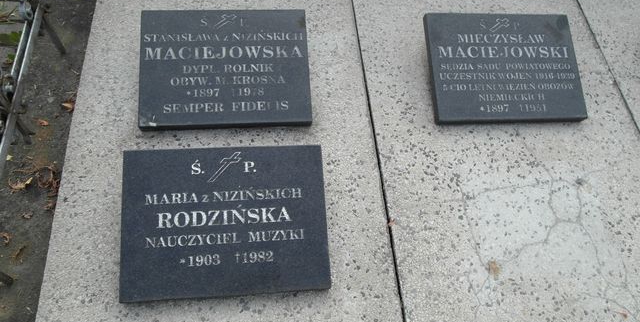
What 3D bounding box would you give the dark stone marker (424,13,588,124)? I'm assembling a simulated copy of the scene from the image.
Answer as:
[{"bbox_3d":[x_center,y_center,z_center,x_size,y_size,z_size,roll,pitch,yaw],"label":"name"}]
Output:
[{"bbox_3d":[0.500,-0.252,1.209,0.415,0.032,0.303,-2,77,-7],"label":"dark stone marker"}]

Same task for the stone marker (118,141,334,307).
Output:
[{"bbox_3d":[-0.196,0.122,0.939,0.415,0.032,0.303,-2,77,-7],"label":"stone marker"}]

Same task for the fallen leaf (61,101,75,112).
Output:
[{"bbox_3d":[-0.740,-0.159,1.301,0.041,0.015,0.024,19,61,5],"label":"fallen leaf"}]

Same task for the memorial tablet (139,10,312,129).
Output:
[{"bbox_3d":[-0.235,-0.235,1.127,0.415,0.032,0.303,-2,77,-7],"label":"memorial tablet"}]

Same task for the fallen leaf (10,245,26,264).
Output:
[{"bbox_3d":[-0.739,0.230,1.089,0.021,0.015,0.044,23,62,7],"label":"fallen leaf"}]

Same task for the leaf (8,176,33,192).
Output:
[{"bbox_3d":[-0.792,0.059,1.175,0.056,0.018,0.026,-31,68,-20],"label":"leaf"}]

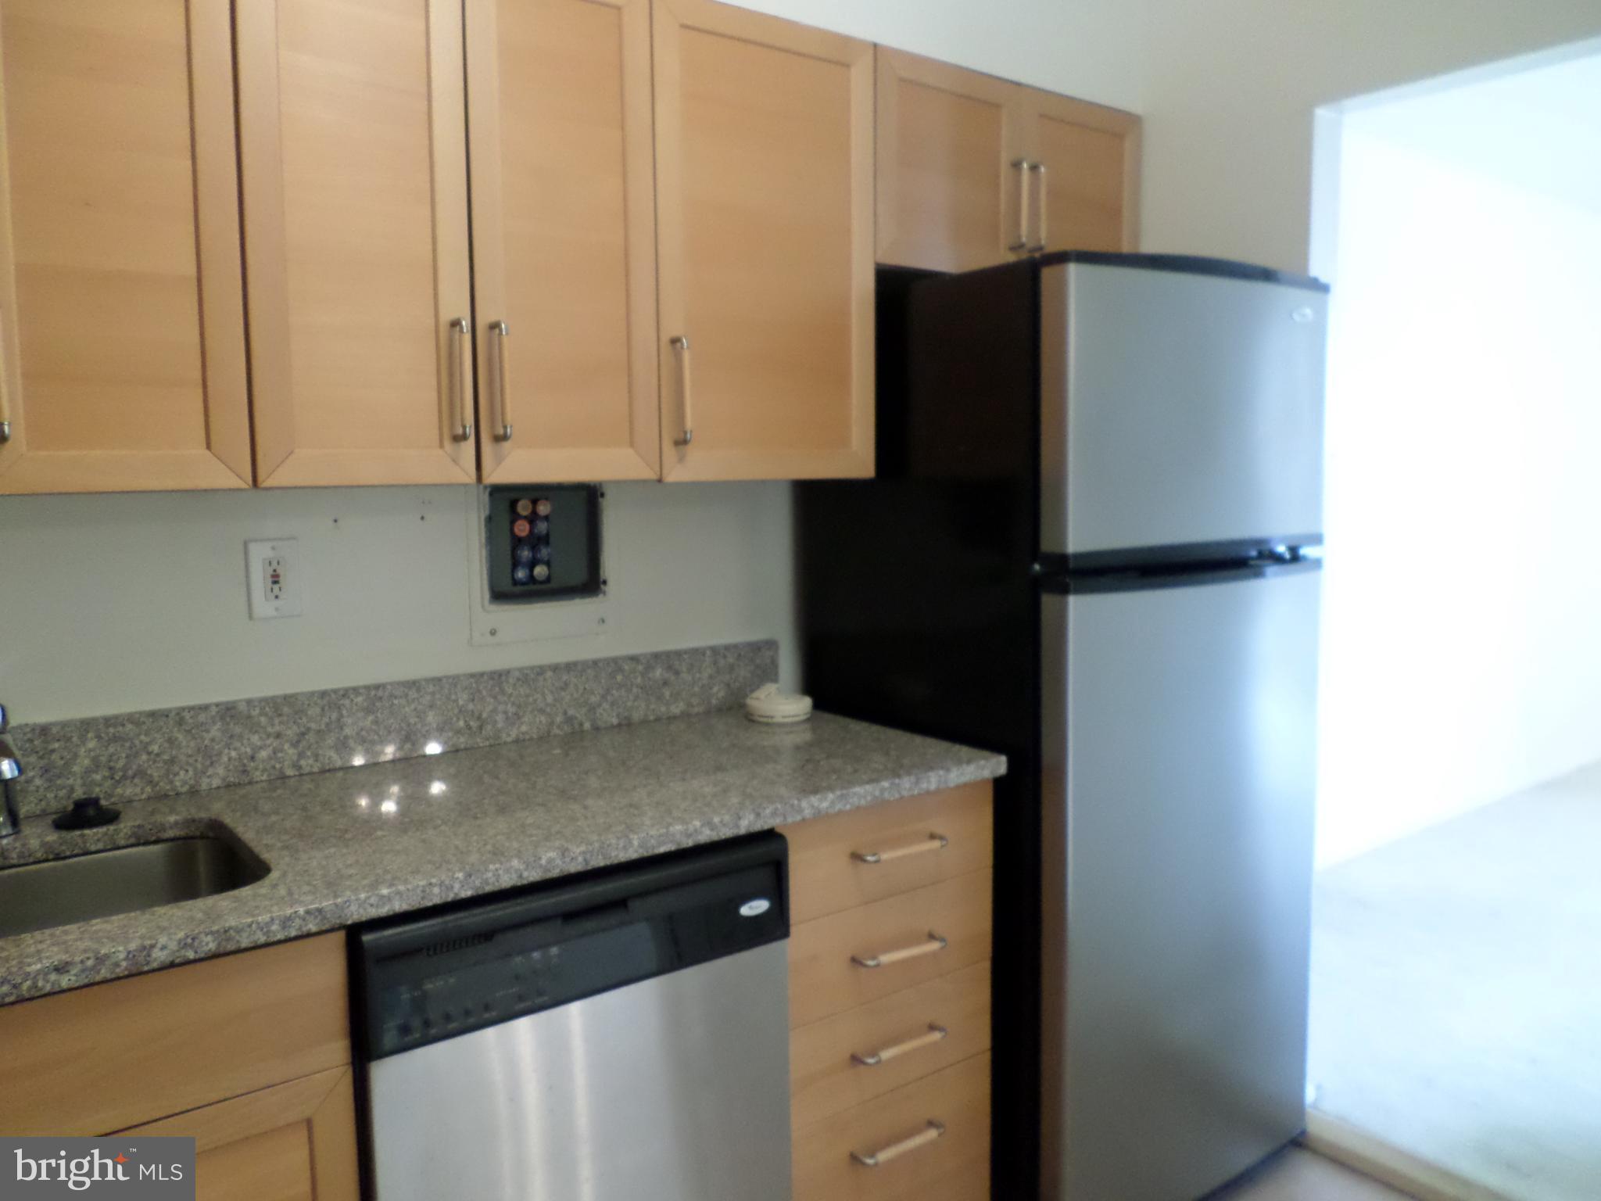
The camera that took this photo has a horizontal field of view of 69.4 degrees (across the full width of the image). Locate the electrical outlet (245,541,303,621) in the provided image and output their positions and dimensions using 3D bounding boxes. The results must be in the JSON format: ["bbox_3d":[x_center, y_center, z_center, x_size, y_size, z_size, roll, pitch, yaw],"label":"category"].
[{"bbox_3d":[-0.816,-0.033,1.792,0.076,0.122,0.010,-5,7,-36],"label":"electrical outlet"}]

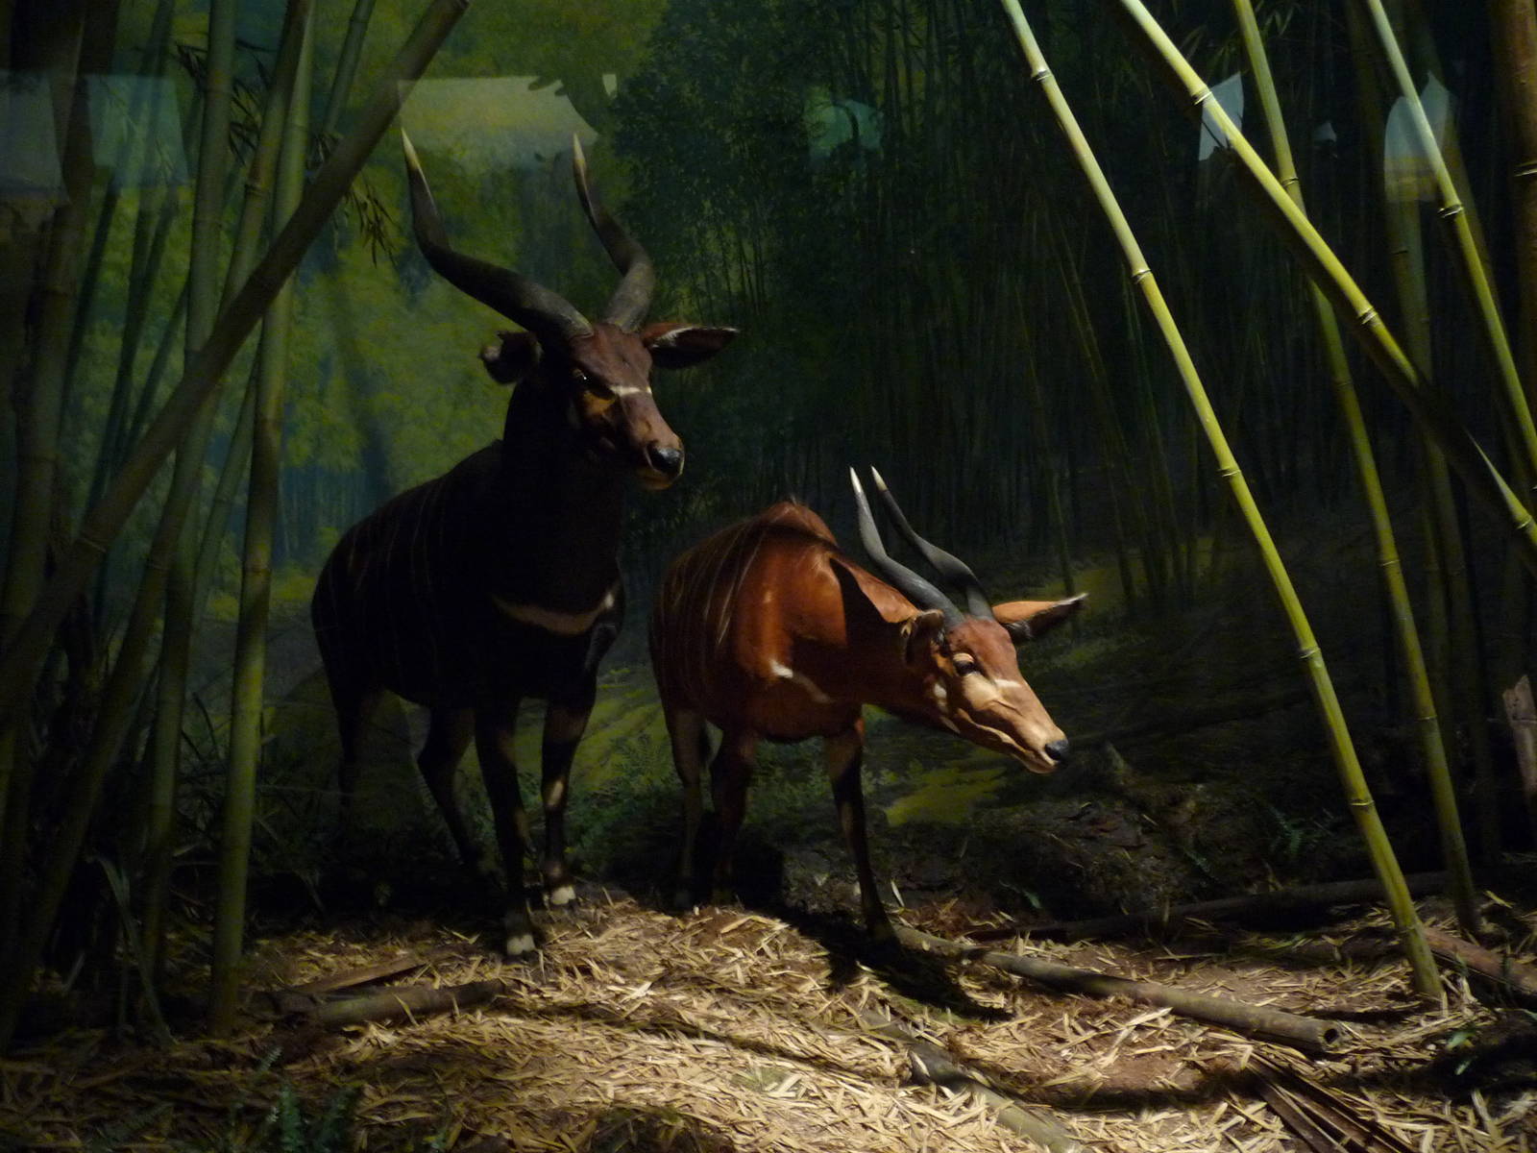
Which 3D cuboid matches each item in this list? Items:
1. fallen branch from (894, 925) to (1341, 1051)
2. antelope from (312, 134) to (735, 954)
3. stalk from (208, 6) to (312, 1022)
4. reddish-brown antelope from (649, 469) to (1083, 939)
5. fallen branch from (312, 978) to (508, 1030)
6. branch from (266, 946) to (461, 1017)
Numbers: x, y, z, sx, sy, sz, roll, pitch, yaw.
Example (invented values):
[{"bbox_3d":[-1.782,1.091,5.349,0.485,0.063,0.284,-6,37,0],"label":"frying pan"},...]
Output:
[{"bbox_3d":[0.700,0.878,2.715,1.005,0.065,0.065,0,0,42],"label":"fallen branch"},{"bbox_3d":[-0.790,-0.130,3.440,0.620,2.060,1.780,0,0,-41],"label":"antelope"},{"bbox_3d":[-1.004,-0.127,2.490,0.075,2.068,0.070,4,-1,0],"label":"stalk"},{"bbox_3d":[0.195,0.310,3.590,0.660,1.200,1.720,0,0,-26],"label":"reddish-brown antelope"},{"bbox_3d":[-0.744,0.883,2.595,0.396,0.058,0.060,3,-1,-25],"label":"fallen branch"},{"bbox_3d":[-0.877,0.884,2.745,0.050,0.045,0.471,0,-1,38],"label":"branch"}]

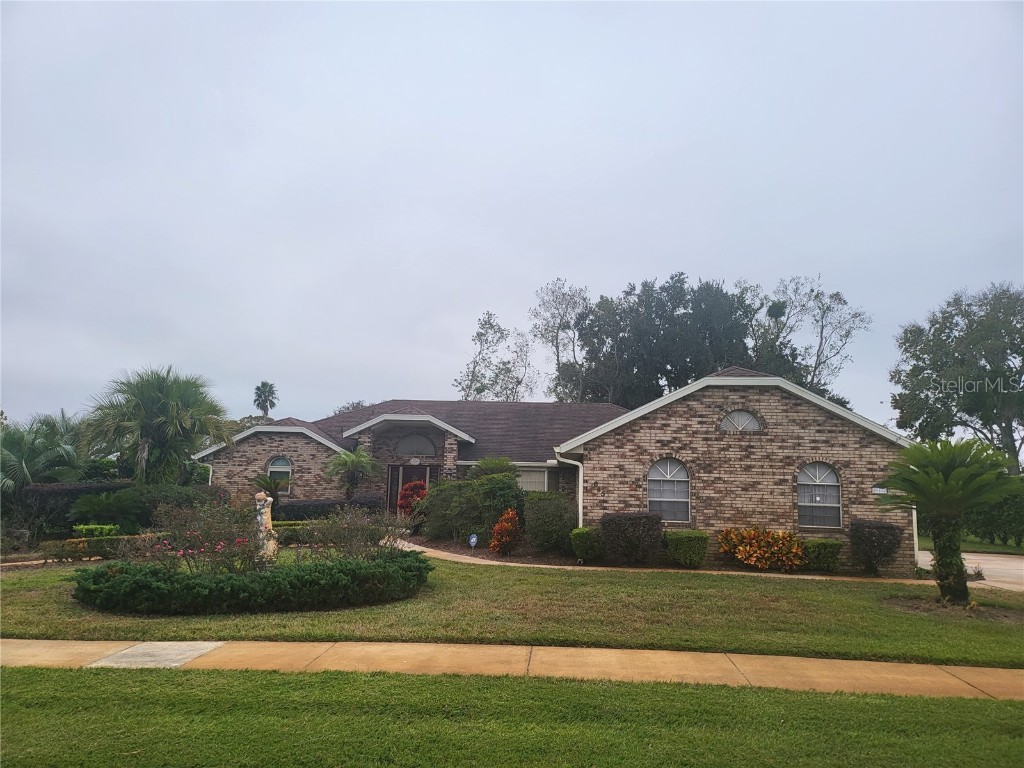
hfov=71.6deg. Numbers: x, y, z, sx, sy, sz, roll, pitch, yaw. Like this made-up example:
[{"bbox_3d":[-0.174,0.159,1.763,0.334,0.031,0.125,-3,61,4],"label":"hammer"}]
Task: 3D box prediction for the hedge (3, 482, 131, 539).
[{"bbox_3d":[-12.134,3.406,19.291,3.100,1.500,1.400,0,-8,6],"label":"hedge"}]

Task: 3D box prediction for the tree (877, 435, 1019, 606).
[{"bbox_3d":[6.844,2.112,11.018,2.050,2.500,2.050,0,-8,6],"label":"tree"}]

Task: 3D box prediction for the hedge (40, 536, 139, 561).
[{"bbox_3d":[-8.337,3.231,14.079,1.750,0.400,0.600,3,-9,-5],"label":"hedge"}]

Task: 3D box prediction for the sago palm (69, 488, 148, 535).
[{"bbox_3d":[-10.724,3.416,18.800,2.150,1.330,2.100,1,-9,7],"label":"sago palm"}]

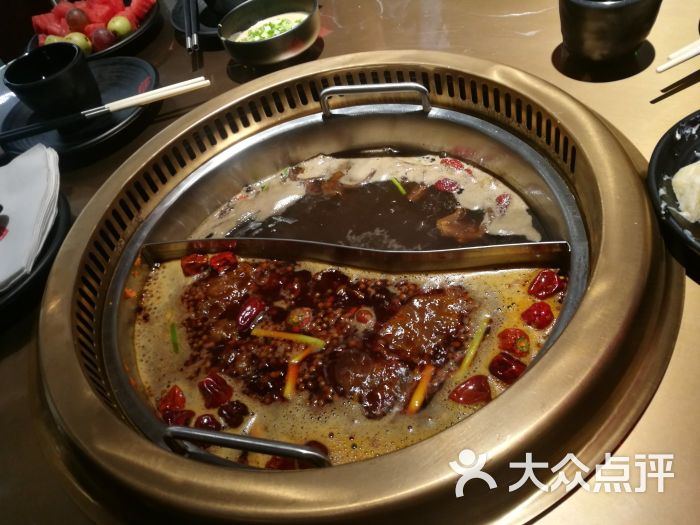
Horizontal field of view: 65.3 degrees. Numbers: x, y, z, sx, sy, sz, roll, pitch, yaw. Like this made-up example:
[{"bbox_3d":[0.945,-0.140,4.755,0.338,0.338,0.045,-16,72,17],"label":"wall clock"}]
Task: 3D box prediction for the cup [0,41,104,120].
[{"bbox_3d":[-0.314,-0.188,0.589,0.083,0.063,0.083,-18,48,0],"label":"cup"}]

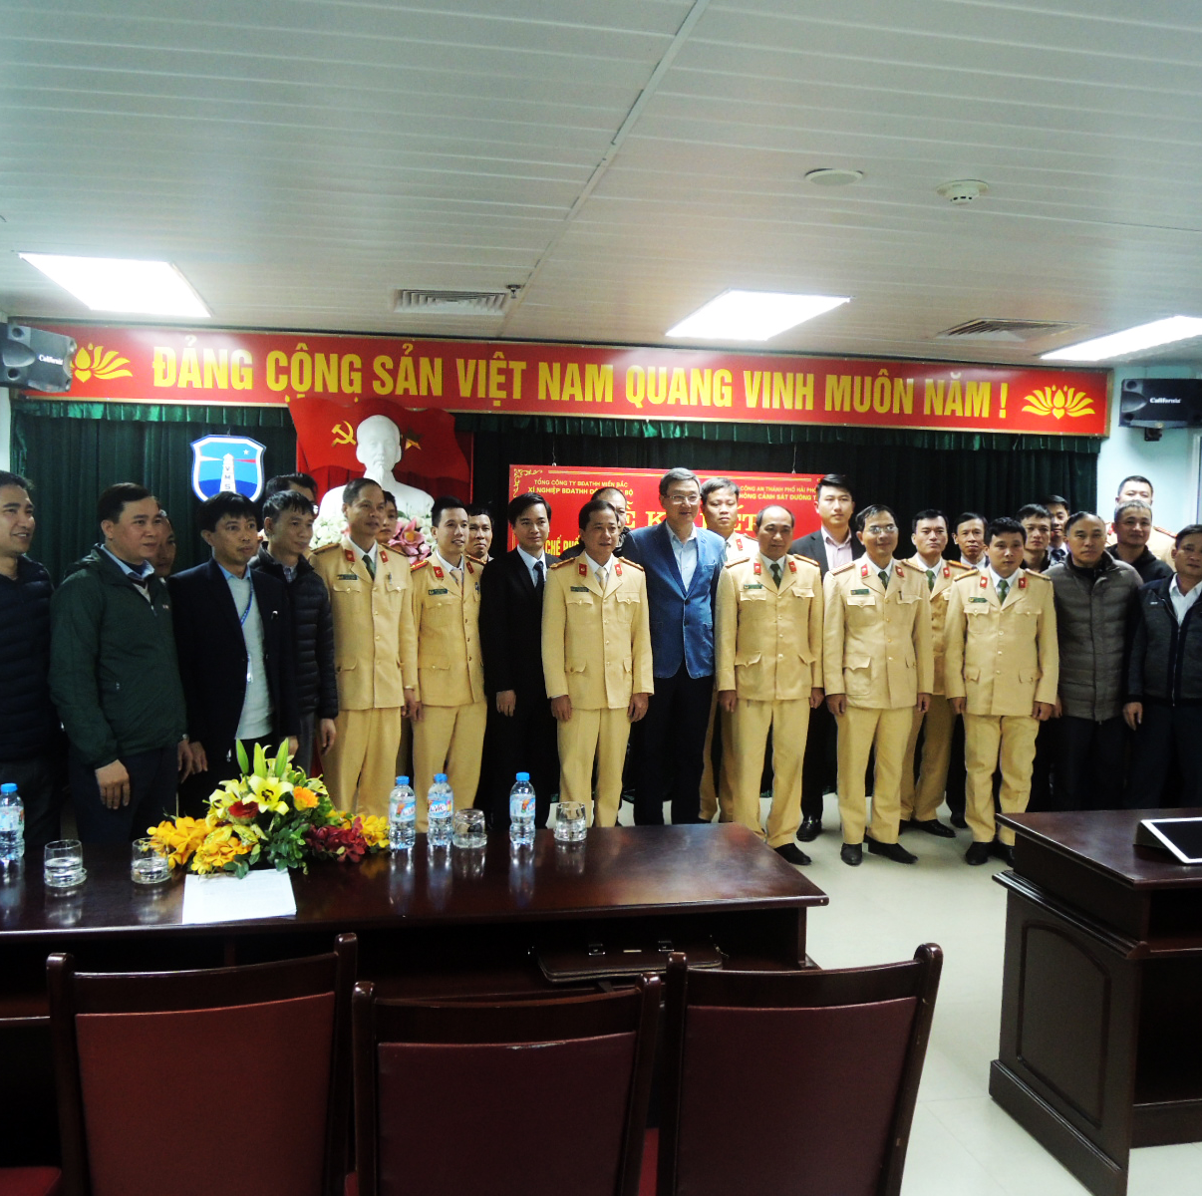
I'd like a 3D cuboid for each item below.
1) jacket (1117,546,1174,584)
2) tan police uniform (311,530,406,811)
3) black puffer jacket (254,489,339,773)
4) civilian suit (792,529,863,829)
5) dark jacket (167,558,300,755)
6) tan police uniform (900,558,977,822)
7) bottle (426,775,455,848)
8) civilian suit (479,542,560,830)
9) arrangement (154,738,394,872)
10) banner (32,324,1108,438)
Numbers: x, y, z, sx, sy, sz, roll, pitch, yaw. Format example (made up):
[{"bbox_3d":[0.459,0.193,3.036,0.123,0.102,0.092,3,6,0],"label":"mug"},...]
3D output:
[{"bbox_3d":[2.816,0.070,5.832,0.500,0.680,0.280,3,4,26],"label":"jacket"},{"bbox_3d":[-1.081,0.455,4.944,0.480,1.448,0.300,-1,4,-25],"label":"tan police uniform"},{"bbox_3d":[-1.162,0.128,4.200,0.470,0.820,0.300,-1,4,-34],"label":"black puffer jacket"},{"bbox_3d":[1.176,0.394,5.596,0.470,1.550,0.280,2,4,12],"label":"civilian suit"},{"bbox_3d":[-1.290,0.198,3.900,0.470,0.690,0.280,-2,5,-42],"label":"dark jacket"},{"bbox_3d":[1.705,0.486,5.822,0.490,1.372,0.290,1,4,8],"label":"tan police uniform"},{"bbox_3d":[-0.383,0.508,2.648,0.061,0.179,0.061,0,4,-11],"label":"bottle"},{"bbox_3d":[-0.347,0.457,5.313,0.470,1.422,0.290,-1,4,-26],"label":"civilian suit"},{"bbox_3d":[-0.756,0.463,2.546,0.520,0.275,0.310,0,4,-11],"label":"arrangement"},{"bbox_3d":[0.118,-1.221,6.259,6.190,0.410,0.050,0,4,-11],"label":"banner"}]

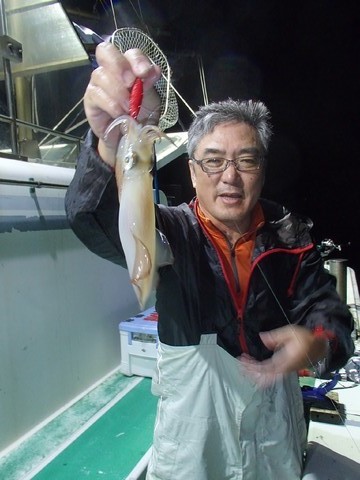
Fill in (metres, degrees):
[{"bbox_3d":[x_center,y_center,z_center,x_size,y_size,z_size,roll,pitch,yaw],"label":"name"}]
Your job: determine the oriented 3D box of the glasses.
[{"bbox_3d":[0.093,-0.160,0.823,0.138,0.040,0.135,-1,13,-3],"label":"glasses"}]

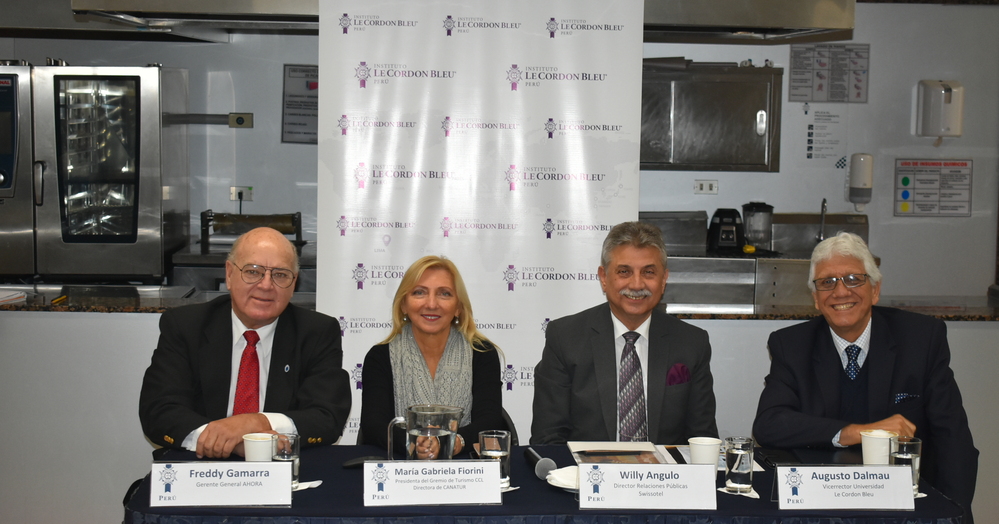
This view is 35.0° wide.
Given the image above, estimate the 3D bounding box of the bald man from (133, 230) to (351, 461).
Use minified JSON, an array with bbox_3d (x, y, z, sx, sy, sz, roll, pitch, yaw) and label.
[{"bbox_3d":[-0.647,0.549,4.128,0.560,1.300,0.750,1,5,-6],"label":"bald man"}]

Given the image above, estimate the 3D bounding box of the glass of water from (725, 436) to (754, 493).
[{"bbox_3d":[0.550,0.461,3.615,0.066,0.120,0.066,0,6,-4],"label":"glass of water"}]

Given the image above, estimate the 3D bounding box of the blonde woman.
[{"bbox_3d":[-0.178,0.600,4.079,0.430,1.200,0.720,1,6,0],"label":"blonde woman"}]

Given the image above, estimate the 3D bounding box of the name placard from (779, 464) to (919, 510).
[{"bbox_3d":[0.761,0.496,3.505,0.303,0.092,0.076,1,5,-3],"label":"name placard"}]

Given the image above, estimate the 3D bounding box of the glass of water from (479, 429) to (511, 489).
[{"bbox_3d":[-0.009,0.454,3.647,0.072,0.121,0.072,1,5,-3],"label":"glass of water"}]

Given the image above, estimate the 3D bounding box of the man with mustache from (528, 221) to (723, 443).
[{"bbox_3d":[0.319,0.555,4.103,0.510,1.300,0.760,1,6,0],"label":"man with mustache"}]

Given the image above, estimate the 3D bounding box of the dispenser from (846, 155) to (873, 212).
[{"bbox_3d":[1.822,-0.402,8.000,0.115,0.295,0.115,1,6,-3],"label":"dispenser"}]

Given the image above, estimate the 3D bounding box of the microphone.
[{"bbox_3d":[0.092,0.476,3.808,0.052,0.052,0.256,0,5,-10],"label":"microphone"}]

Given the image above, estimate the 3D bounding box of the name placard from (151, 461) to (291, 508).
[{"bbox_3d":[-0.599,0.478,3.436,0.303,0.092,0.076,1,5,-3],"label":"name placard"}]

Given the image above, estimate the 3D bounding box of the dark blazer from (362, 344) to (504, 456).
[{"bbox_3d":[-0.178,0.462,4.144,0.400,0.510,0.360,1,6,0],"label":"dark blazer"}]

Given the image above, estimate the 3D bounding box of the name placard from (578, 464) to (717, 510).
[{"bbox_3d":[0.323,0.491,3.478,0.303,0.092,0.076,1,5,-4],"label":"name placard"}]

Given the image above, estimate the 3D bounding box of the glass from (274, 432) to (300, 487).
[{"bbox_3d":[-0.486,0.453,3.606,0.064,0.115,0.064,1,5,-3],"label":"glass"}]

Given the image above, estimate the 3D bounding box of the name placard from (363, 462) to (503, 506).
[{"bbox_3d":[-0.145,0.482,3.483,0.303,0.092,0.076,1,5,-5],"label":"name placard"}]

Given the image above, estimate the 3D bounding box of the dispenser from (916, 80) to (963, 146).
[{"bbox_3d":[2.237,-0.760,8.050,0.235,0.310,0.190,1,6,-3],"label":"dispenser"}]

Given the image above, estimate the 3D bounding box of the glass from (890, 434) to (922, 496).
[{"bbox_3d":[0.931,0.464,3.620,0.071,0.124,0.071,0,6,-4],"label":"glass"}]

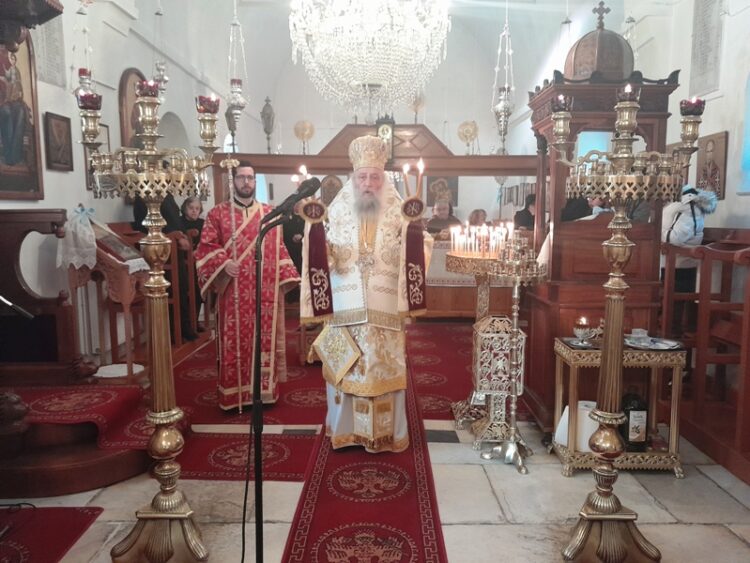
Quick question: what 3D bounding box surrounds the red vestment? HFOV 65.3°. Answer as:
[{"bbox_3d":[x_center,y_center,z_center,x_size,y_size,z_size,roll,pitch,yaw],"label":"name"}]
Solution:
[{"bbox_3d":[-0.904,0.148,4.203,0.690,1.470,0.440,-1,7,-6],"label":"red vestment"}]

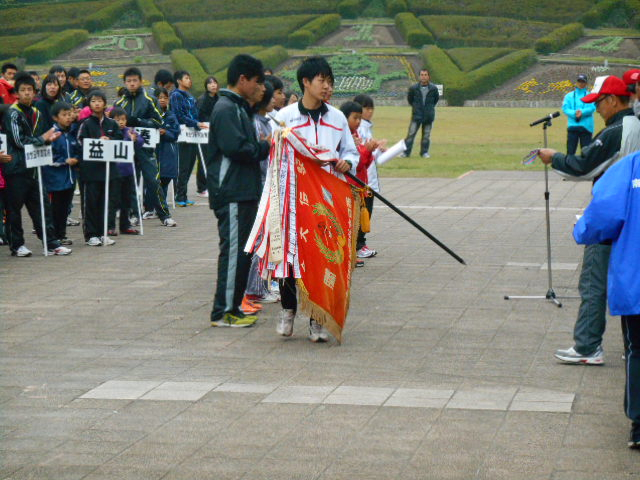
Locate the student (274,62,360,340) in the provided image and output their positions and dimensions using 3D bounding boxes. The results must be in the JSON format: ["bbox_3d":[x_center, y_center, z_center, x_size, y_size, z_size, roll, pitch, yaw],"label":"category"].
[{"bbox_3d":[-0.018,-0.254,13.554,0.500,1.698,0.400,-1,4,-17],"label":"student"}]

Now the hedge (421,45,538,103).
[{"bbox_3d":[8.484,-8.750,119.000,6.000,3.200,6.500,0,4,6],"label":"hedge"}]

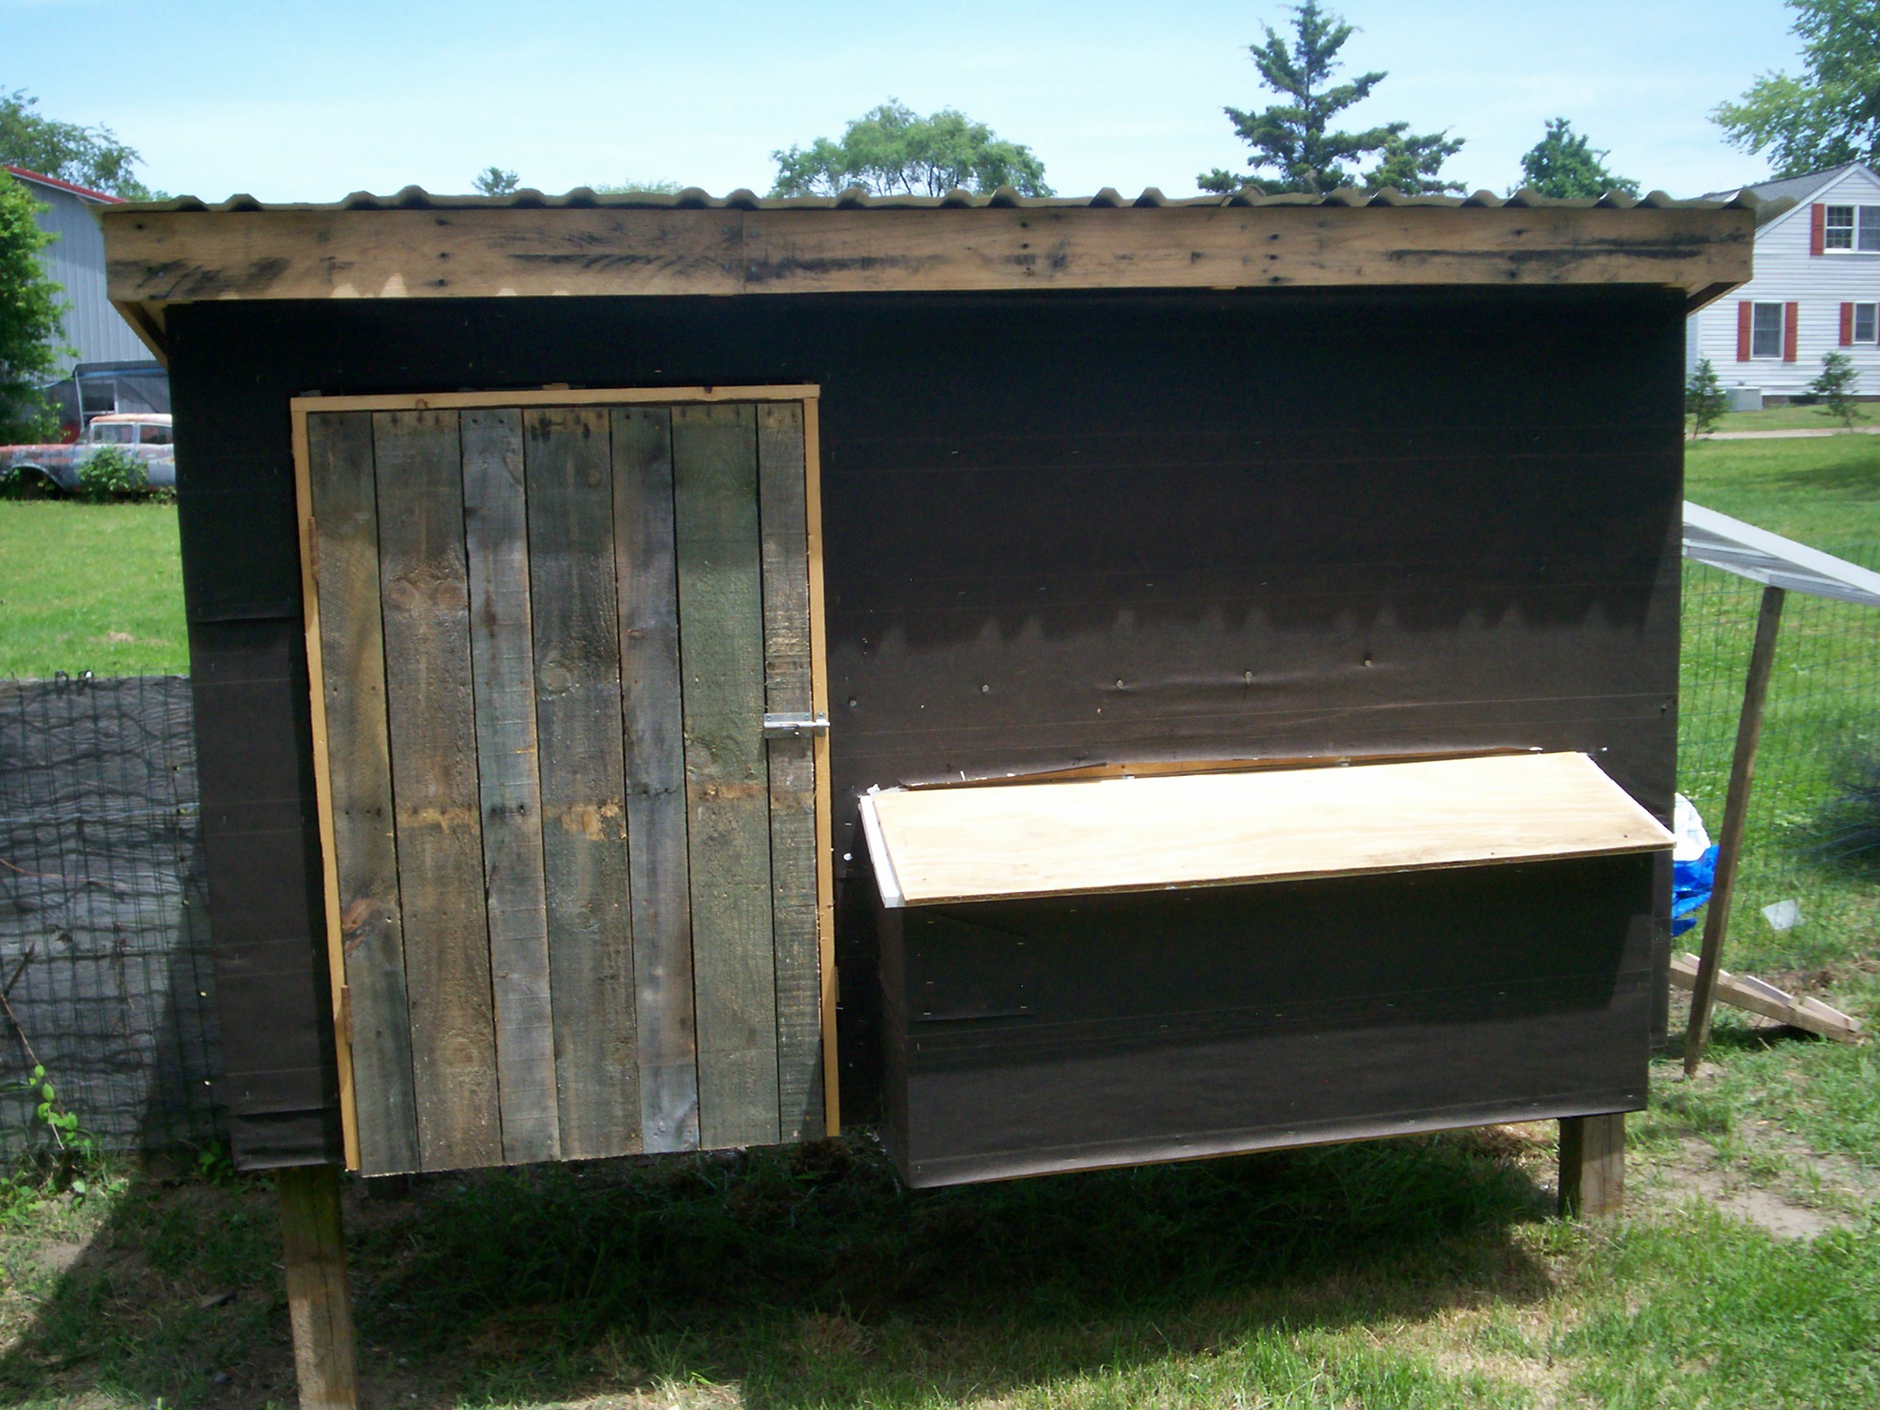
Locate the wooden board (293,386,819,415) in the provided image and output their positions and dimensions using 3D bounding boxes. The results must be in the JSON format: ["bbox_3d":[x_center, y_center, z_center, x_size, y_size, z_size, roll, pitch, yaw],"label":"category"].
[{"bbox_3d":[-0.585,-0.468,3.003,0.792,0.022,0.022,-3,9,-10],"label":"wooden board"}]

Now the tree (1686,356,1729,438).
[{"bbox_3d":[13.738,-5.502,35.000,0.830,1.433,0.830,2,9,21],"label":"tree"}]

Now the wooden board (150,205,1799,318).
[{"bbox_3d":[0.079,-0.703,3.025,2.578,0.120,0.027,-3,9,-10],"label":"wooden board"}]

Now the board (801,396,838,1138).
[{"bbox_3d":[-0.192,0.115,3.163,0.024,1.198,0.022,-3,9,-10],"label":"board"}]

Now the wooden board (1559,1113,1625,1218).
[{"bbox_3d":[1.226,0.770,3.674,0.087,0.370,0.087,-3,9,-10],"label":"wooden board"}]

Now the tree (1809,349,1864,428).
[{"bbox_3d":[16.523,-5.787,36.000,1.000,1.487,1.000,3,9,24],"label":"tree"}]

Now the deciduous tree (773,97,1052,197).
[{"bbox_3d":[-1.082,-16.983,72.000,10.400,10.655,10.400,-1,9,-1],"label":"deciduous tree"}]

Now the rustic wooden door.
[{"bbox_3d":[-0.572,0.135,3.102,0.767,1.224,0.035,-3,9,-10],"label":"rustic wooden door"}]

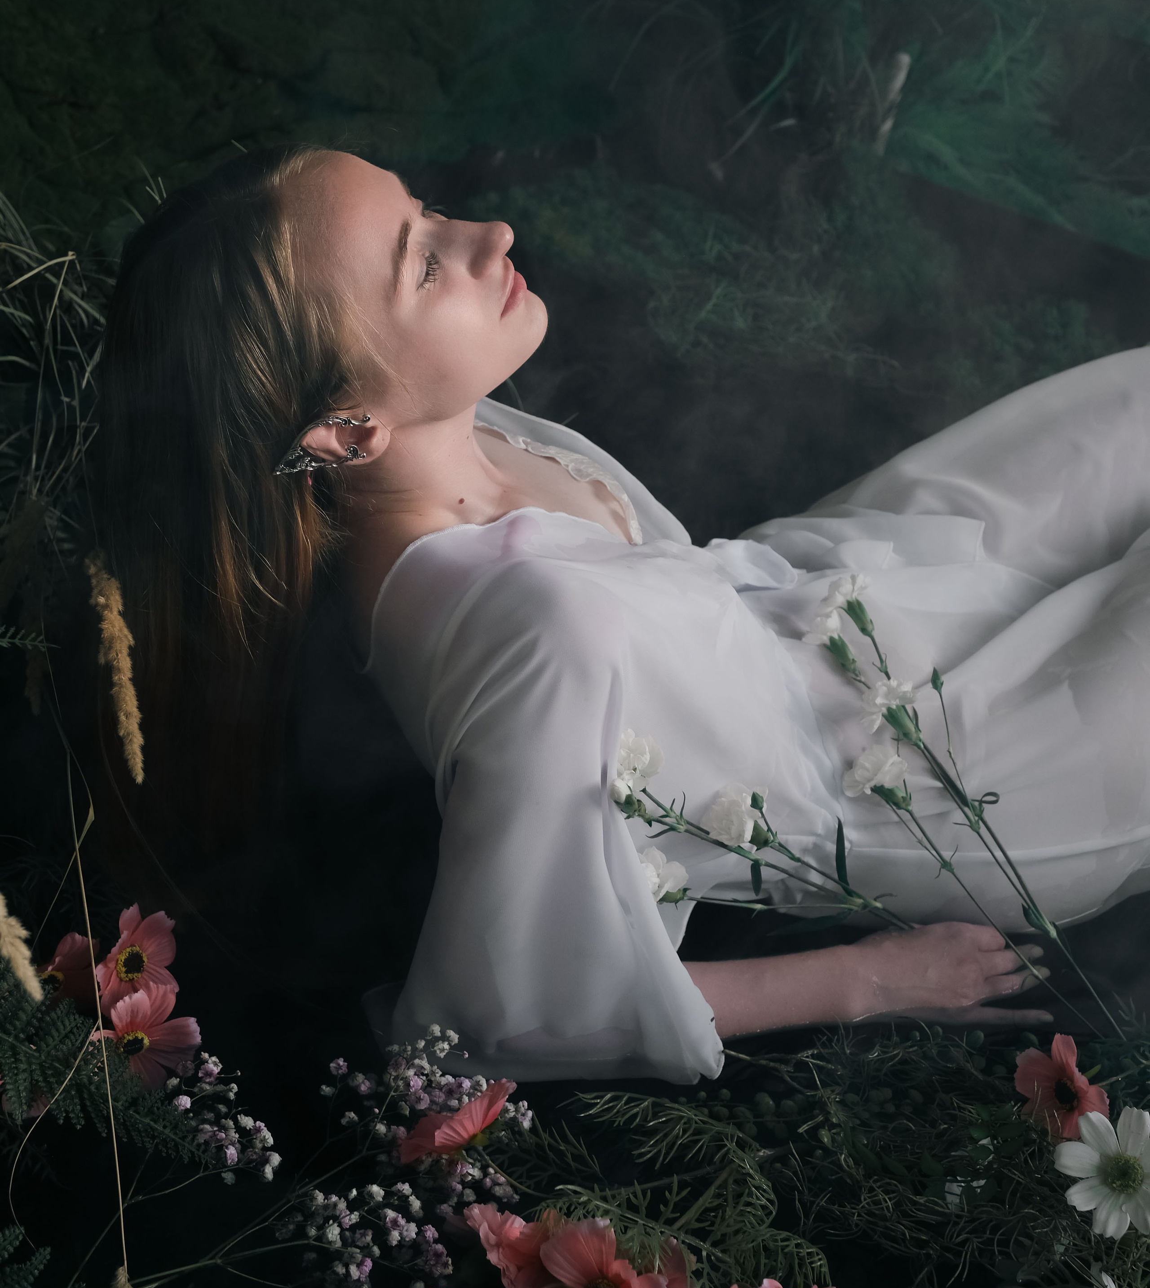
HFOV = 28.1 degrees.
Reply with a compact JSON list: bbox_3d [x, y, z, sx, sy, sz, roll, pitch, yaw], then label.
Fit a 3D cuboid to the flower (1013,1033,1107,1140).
[{"bbox_3d":[0.318,0.287,1.480,0.030,0.072,0.068,0,31,-45],"label":"flower"}]

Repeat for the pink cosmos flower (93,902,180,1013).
[{"bbox_3d":[-0.292,0.207,1.510,0.064,0.074,0.030,-36,9,-35],"label":"pink cosmos flower"}]

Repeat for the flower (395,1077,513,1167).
[{"bbox_3d":[-0.064,0.279,1.330,0.074,0.074,0.026,-25,73,-27],"label":"flower"}]

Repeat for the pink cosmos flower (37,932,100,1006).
[{"bbox_3d":[-0.344,0.221,1.530,0.066,0.028,0.066,-21,80,-23],"label":"pink cosmos flower"}]

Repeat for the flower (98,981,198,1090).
[{"bbox_3d":[-0.273,0.251,1.470,0.072,0.072,0.030,-19,1,-21],"label":"flower"}]

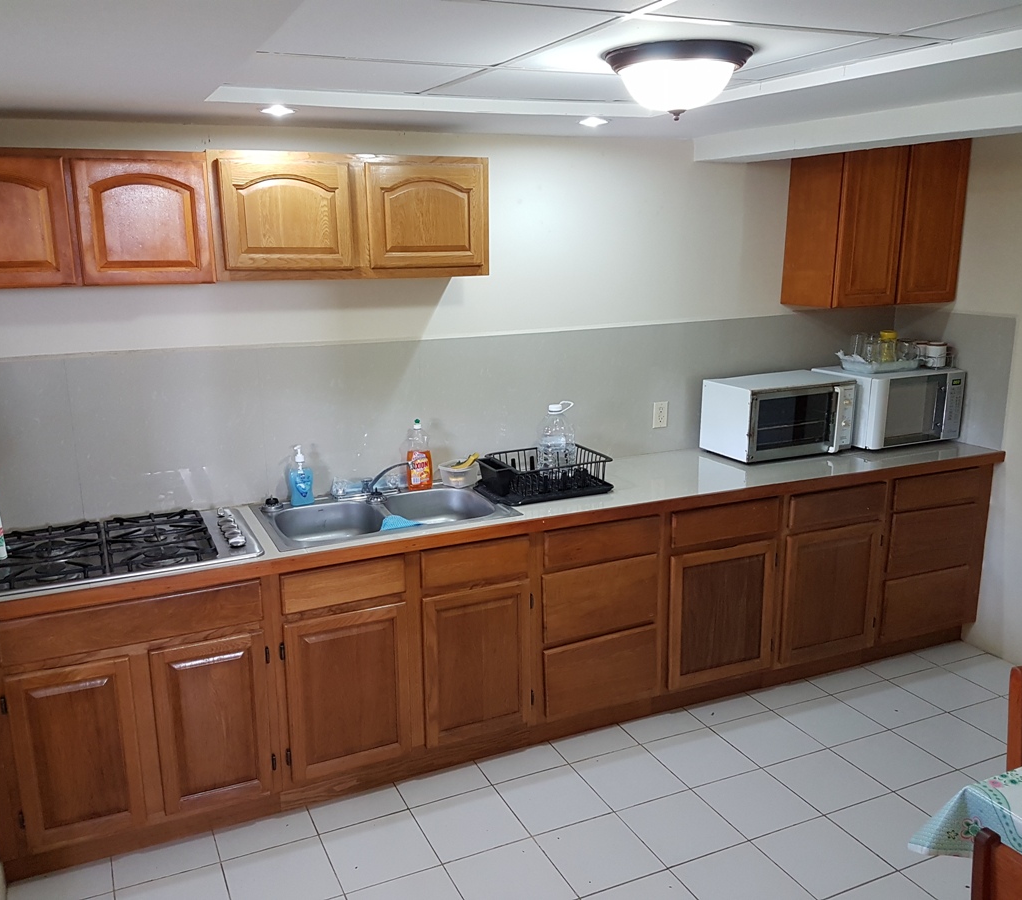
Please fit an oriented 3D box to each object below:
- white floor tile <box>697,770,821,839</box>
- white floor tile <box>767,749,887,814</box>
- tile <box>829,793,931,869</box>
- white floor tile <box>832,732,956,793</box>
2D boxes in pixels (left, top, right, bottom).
[{"bbox_3d":[0.819,1.180,3.010,0.302,0.010,0.302,-6,14,-24],"label":"white floor tile"},{"bbox_3d":[1.097,1.151,3.133,0.302,0.010,0.302,-6,14,-24],"label":"white floor tile"},{"bbox_3d":[1.214,1.202,2.842,0.300,0.010,0.300,-6,14,-24],"label":"tile"},{"bbox_3d":[1.366,1.113,3.233,0.300,0.010,0.300,-6,14,-24],"label":"white floor tile"}]

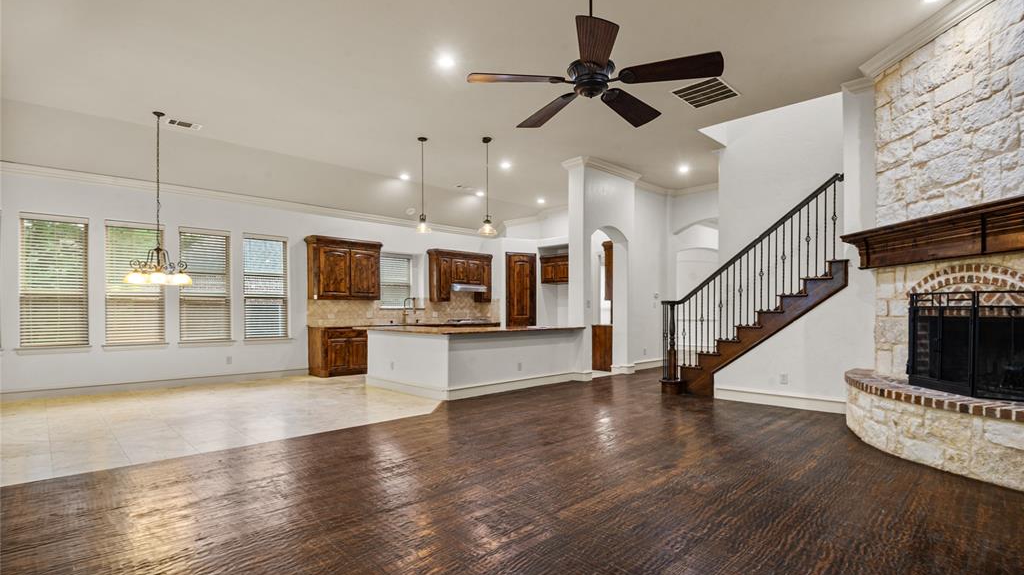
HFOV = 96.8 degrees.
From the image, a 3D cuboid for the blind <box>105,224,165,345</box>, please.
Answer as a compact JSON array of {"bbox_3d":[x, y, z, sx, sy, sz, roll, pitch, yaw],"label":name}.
[{"bbox_3d":[-5.664,-0.061,6.853,0.706,1.812,0.060,2,-3,-41],"label":"blind"}]

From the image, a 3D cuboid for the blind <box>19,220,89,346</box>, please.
[{"bbox_3d":[-6.315,-0.084,6.295,0.689,1.790,0.060,2,-3,-41],"label":"blind"}]

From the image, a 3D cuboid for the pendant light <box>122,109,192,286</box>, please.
[{"bbox_3d":[-4.554,-1.137,5.841,0.729,2.229,0.729,0,-1,0],"label":"pendant light"}]

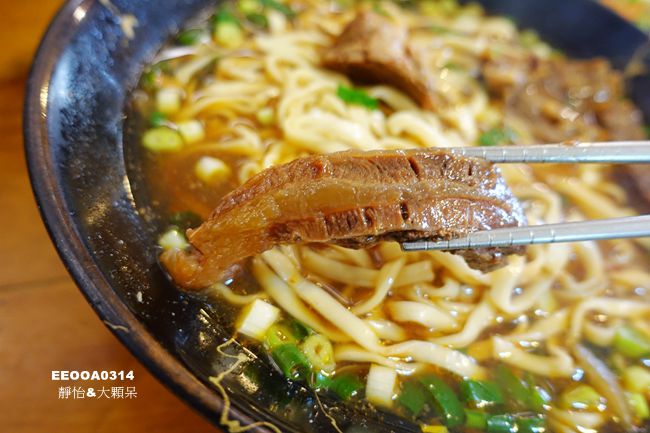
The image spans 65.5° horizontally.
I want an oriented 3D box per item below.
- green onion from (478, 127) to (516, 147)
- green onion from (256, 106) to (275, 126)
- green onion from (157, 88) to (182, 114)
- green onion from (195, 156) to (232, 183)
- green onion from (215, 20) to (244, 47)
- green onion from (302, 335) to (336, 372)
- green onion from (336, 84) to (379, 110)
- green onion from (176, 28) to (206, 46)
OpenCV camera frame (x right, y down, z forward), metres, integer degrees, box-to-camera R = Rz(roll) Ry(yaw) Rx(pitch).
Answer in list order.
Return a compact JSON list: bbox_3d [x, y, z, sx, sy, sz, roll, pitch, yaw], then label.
[{"bbox_3d":[0.058,-0.027,0.170,0.012,0.005,0.006,-16,59,-23],"label":"green onion"},{"bbox_3d":[-0.019,-0.032,0.162,0.005,0.005,0.005,-3,54,-15],"label":"green onion"},{"bbox_3d":[-0.048,-0.036,0.157,0.007,0.006,0.006,-4,55,-15],"label":"green onion"},{"bbox_3d":[-0.032,-0.014,0.145,0.009,0.005,0.006,13,52,-3],"label":"green onion"},{"bbox_3d":[-0.034,-0.065,0.180,0.009,0.007,0.007,-6,55,-17],"label":"green onion"},{"bbox_3d":[-0.002,0.032,0.117,0.006,0.005,0.007,-14,58,-22],"label":"green onion"},{"bbox_3d":[0.011,-0.039,0.165,0.013,0.004,0.005,26,52,7],"label":"green onion"},{"bbox_3d":[-0.047,-0.063,0.177,0.009,0.004,0.005,-32,66,-31],"label":"green onion"}]

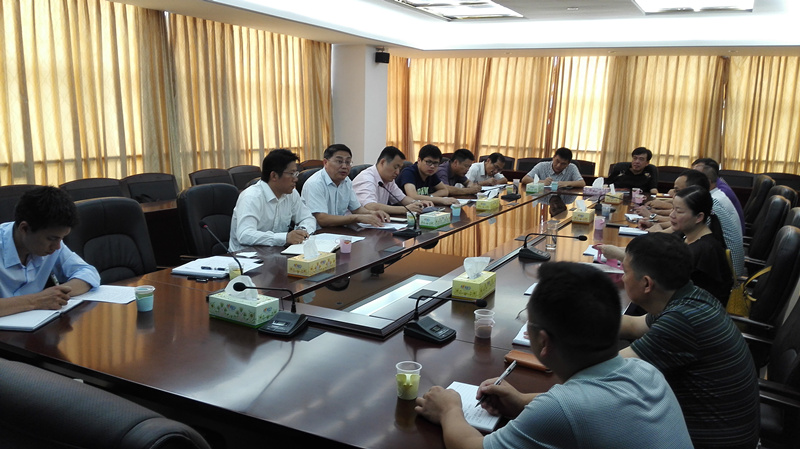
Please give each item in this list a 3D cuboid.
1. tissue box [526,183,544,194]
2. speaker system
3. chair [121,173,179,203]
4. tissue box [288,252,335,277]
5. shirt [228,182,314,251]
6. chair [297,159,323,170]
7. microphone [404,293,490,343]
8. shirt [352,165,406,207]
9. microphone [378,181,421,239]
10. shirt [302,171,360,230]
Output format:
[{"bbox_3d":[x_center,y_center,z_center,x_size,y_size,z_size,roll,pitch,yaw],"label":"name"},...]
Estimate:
[{"bbox_3d":[1.328,-0.352,5.810,0.115,0.072,0.220,6,12,28],"label":"tissue box"},{"bbox_3d":[-0.233,-2.256,8.056,0.175,0.135,0.140,-2,19,-17],"label":"speaker system"},{"bbox_3d":[-2.056,0.016,5.329,0.600,0.960,0.580,7,12,28],"label":"chair"},{"bbox_3d":[-0.400,0.182,2.723,0.115,0.072,0.220,6,11,25],"label":"tissue box"},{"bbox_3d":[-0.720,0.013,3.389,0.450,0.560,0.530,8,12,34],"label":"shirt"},{"bbox_3d":[-1.085,-0.417,7.972,0.600,0.960,0.580,7,12,28],"label":"chair"},{"bbox_3d":[0.162,0.328,2.039,0.278,0.137,0.110,7,12,28],"label":"microphone"},{"bbox_3d":[-0.181,-0.171,4.446,0.420,0.550,0.520,8,12,34],"label":"shirt"},{"bbox_3d":[-0.015,-0.107,4.038,0.330,0.340,0.135,7,12,28],"label":"microphone"},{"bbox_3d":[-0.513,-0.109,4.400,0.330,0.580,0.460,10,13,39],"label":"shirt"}]

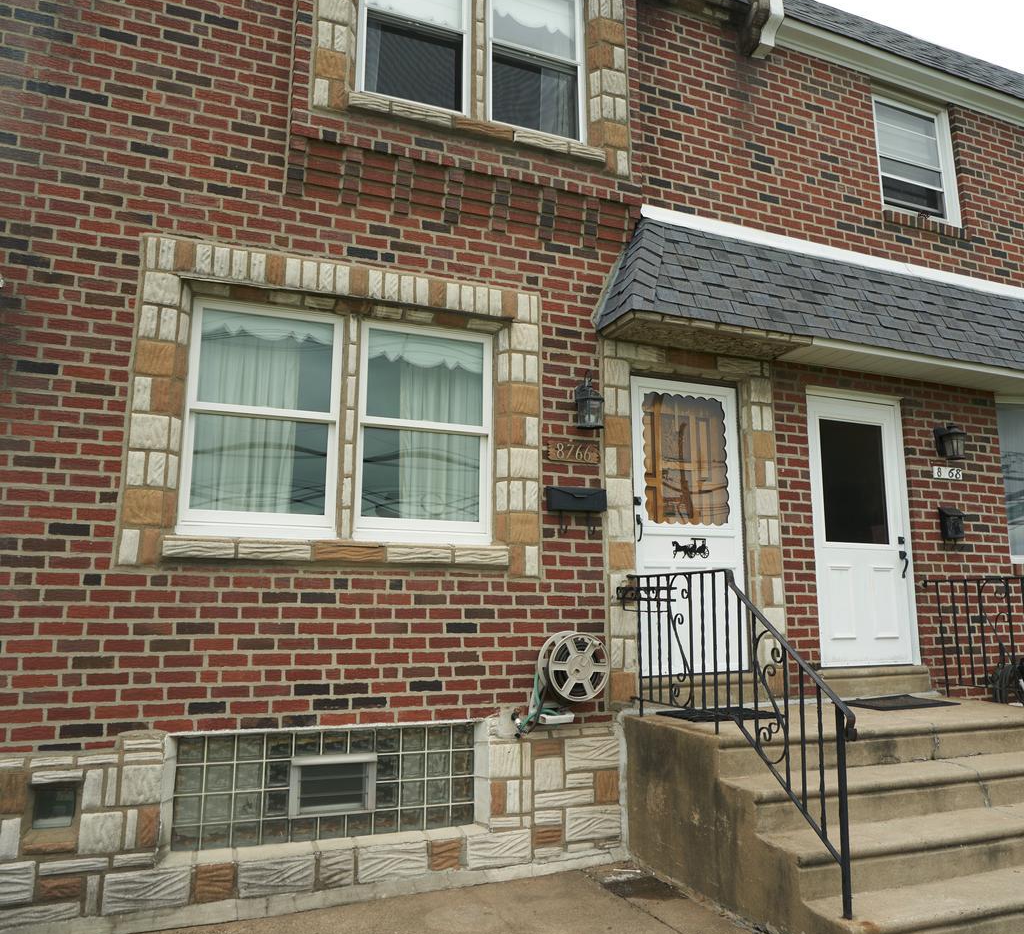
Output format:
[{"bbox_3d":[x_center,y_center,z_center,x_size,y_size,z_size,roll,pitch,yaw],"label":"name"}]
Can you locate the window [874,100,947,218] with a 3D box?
[{"bbox_3d":[3.549,-2.751,7.221,0.800,1.070,0.100,4,-11,-22],"label":"window"}]

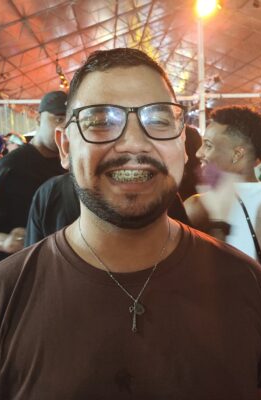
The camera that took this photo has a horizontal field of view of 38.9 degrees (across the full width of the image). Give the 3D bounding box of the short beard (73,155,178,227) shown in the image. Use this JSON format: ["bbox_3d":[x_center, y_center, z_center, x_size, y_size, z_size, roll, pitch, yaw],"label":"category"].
[{"bbox_3d":[-0.008,-0.012,0.468,0.130,0.088,0.092,-5,1,-12],"label":"short beard"}]

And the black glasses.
[{"bbox_3d":[-0.013,-0.089,0.488,0.133,0.046,0.140,-5,1,-12],"label":"black glasses"}]

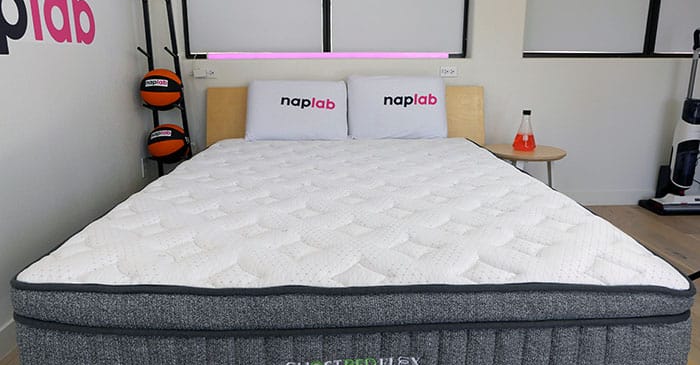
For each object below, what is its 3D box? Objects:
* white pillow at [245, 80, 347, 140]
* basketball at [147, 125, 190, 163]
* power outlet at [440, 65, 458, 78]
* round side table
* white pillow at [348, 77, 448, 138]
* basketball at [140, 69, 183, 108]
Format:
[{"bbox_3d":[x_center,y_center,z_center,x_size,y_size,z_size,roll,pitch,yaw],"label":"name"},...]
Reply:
[{"bbox_3d":[-0.311,-0.426,2.872,0.590,0.375,0.140,-1,3,-5],"label":"white pillow"},{"bbox_3d":[-1.132,-0.241,3.023,0.238,0.238,0.238,0,15,-1],"label":"basketball"},{"bbox_3d":[0.648,-0.726,3.168,0.114,0.072,0.012,0,15,-1],"label":"power outlet"},{"bbox_3d":[1.097,0.020,3.091,0.475,0.460,0.475,0,15,0],"label":"round side table"},{"bbox_3d":[0.282,-0.445,2.886,0.580,0.380,0.140,-1,3,-4],"label":"white pillow"},{"bbox_3d":[-1.141,-0.566,2.938,0.238,0.238,0.238,0,15,-1],"label":"basketball"}]

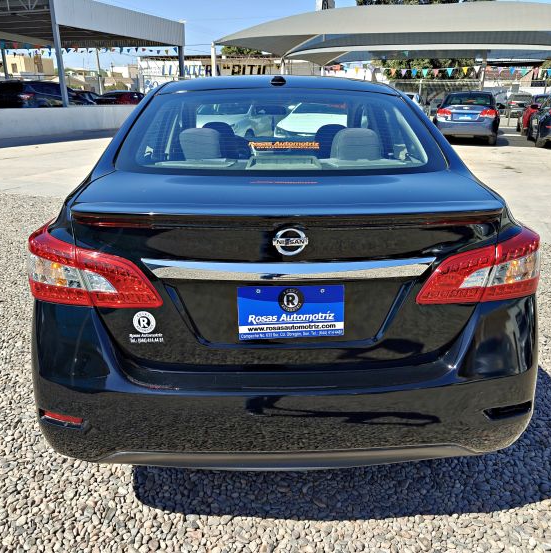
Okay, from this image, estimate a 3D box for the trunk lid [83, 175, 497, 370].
[{"bbox_3d":[0.038,-0.077,1.705,1.340,0.500,0.700,0,20,-1],"label":"trunk lid"}]

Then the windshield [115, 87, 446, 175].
[{"bbox_3d":[0.023,-0.654,2.163,1.360,0.110,0.600,0,51,-1],"label":"windshield"}]

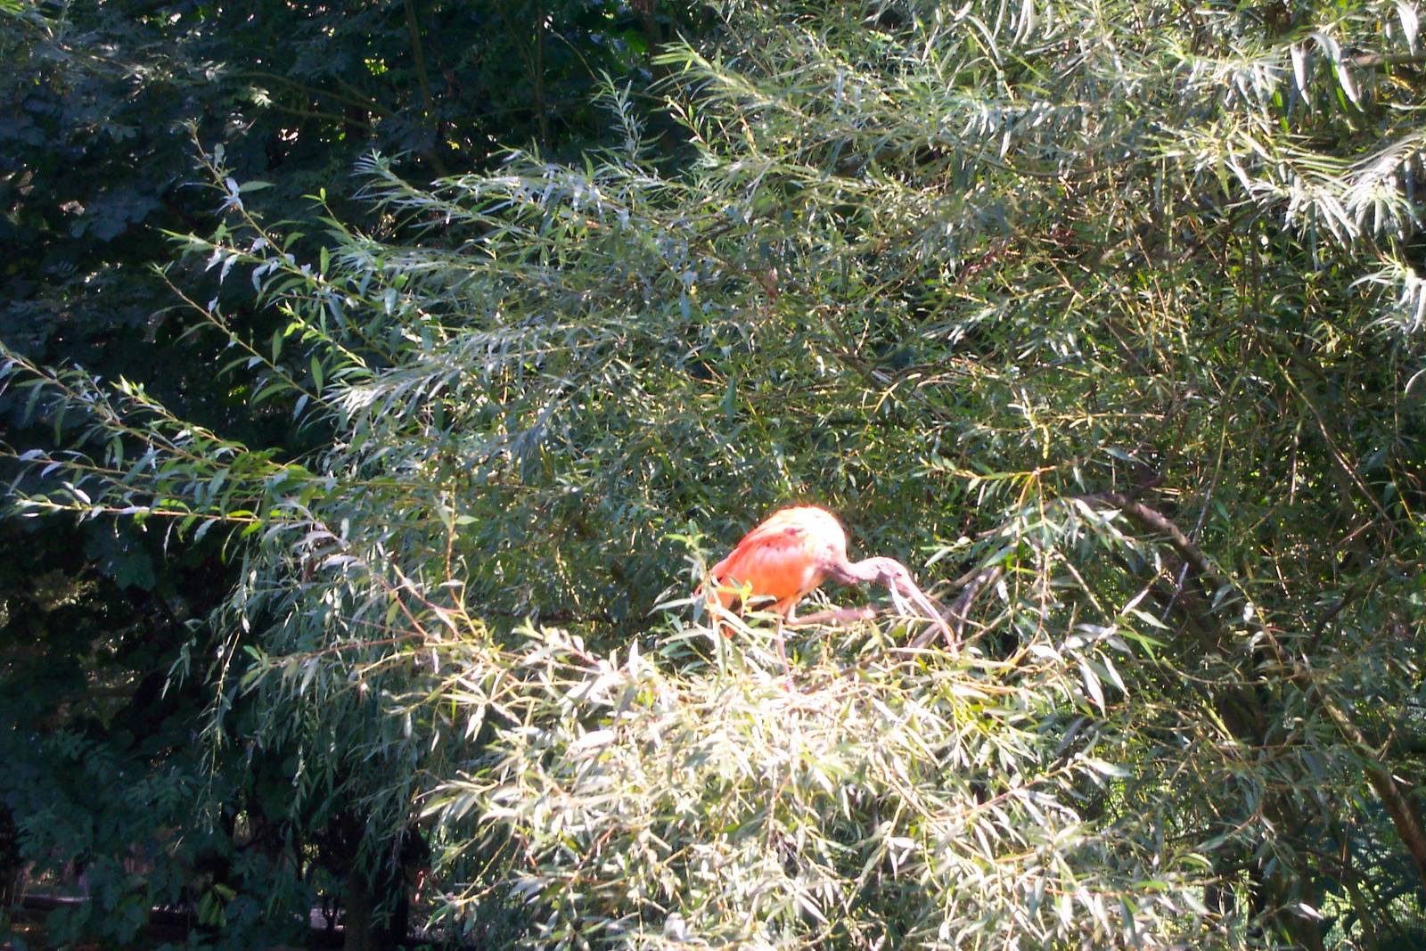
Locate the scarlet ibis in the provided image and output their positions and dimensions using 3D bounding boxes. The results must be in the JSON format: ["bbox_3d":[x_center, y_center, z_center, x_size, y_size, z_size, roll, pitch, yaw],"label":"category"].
[{"bbox_3d":[0.194,0.211,7.000,0.425,0.320,0.160,-1,-3,12],"label":"scarlet ibis"}]

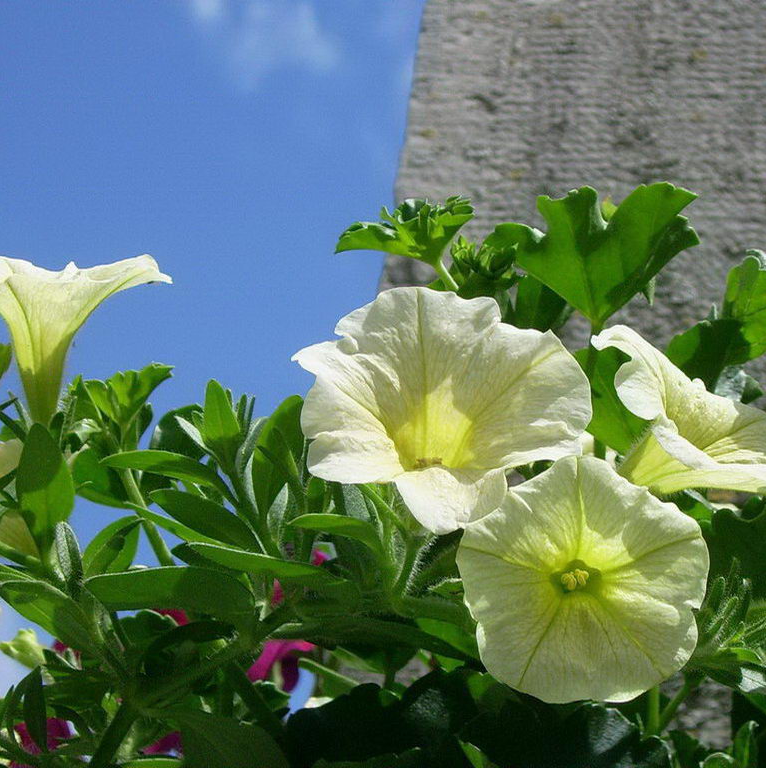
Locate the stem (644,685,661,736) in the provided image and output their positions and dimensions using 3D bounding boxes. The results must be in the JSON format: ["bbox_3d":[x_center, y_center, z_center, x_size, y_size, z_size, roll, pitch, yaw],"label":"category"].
[{"bbox_3d":[0.076,0.092,0.735,0.004,0.016,0.004,2,-6,0],"label":"stem"}]

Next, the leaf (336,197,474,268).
[{"bbox_3d":[0.006,-0.042,0.720,0.038,0.018,0.024,-4,-21,18],"label":"leaf"}]

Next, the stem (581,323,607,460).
[{"bbox_3d":[0.059,0.002,0.730,0.004,0.040,0.004,0,-12,0],"label":"stem"}]

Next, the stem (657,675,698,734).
[{"bbox_3d":[0.082,0.090,0.730,0.004,0.020,0.004,31,-9,0],"label":"stem"}]

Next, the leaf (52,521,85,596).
[{"bbox_3d":[-0.082,0.045,0.680,0.007,0.020,0.006,-9,0,17],"label":"leaf"}]

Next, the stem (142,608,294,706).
[{"bbox_3d":[-0.043,0.071,0.675,0.045,0.006,0.006,-32,0,-3],"label":"stem"}]

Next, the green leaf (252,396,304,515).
[{"bbox_3d":[-0.028,0.019,0.695,0.013,0.032,0.009,11,-3,17],"label":"green leaf"}]

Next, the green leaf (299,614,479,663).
[{"bbox_3d":[0.001,0.066,0.670,0.049,0.009,0.016,12,-20,0],"label":"green leaf"}]

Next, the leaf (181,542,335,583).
[{"bbox_3d":[-0.033,0.047,0.680,0.041,0.005,0.012,10,-22,-3],"label":"leaf"}]

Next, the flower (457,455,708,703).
[{"bbox_3d":[0.053,0.052,0.688,0.066,0.065,0.042,3,-3,2],"label":"flower"}]

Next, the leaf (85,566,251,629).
[{"bbox_3d":[-0.056,0.056,0.680,0.045,0.008,0.015,7,-45,-7],"label":"leaf"}]

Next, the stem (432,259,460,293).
[{"bbox_3d":[0.017,-0.030,0.720,0.003,0.012,0.003,-40,-3,0],"label":"stem"}]

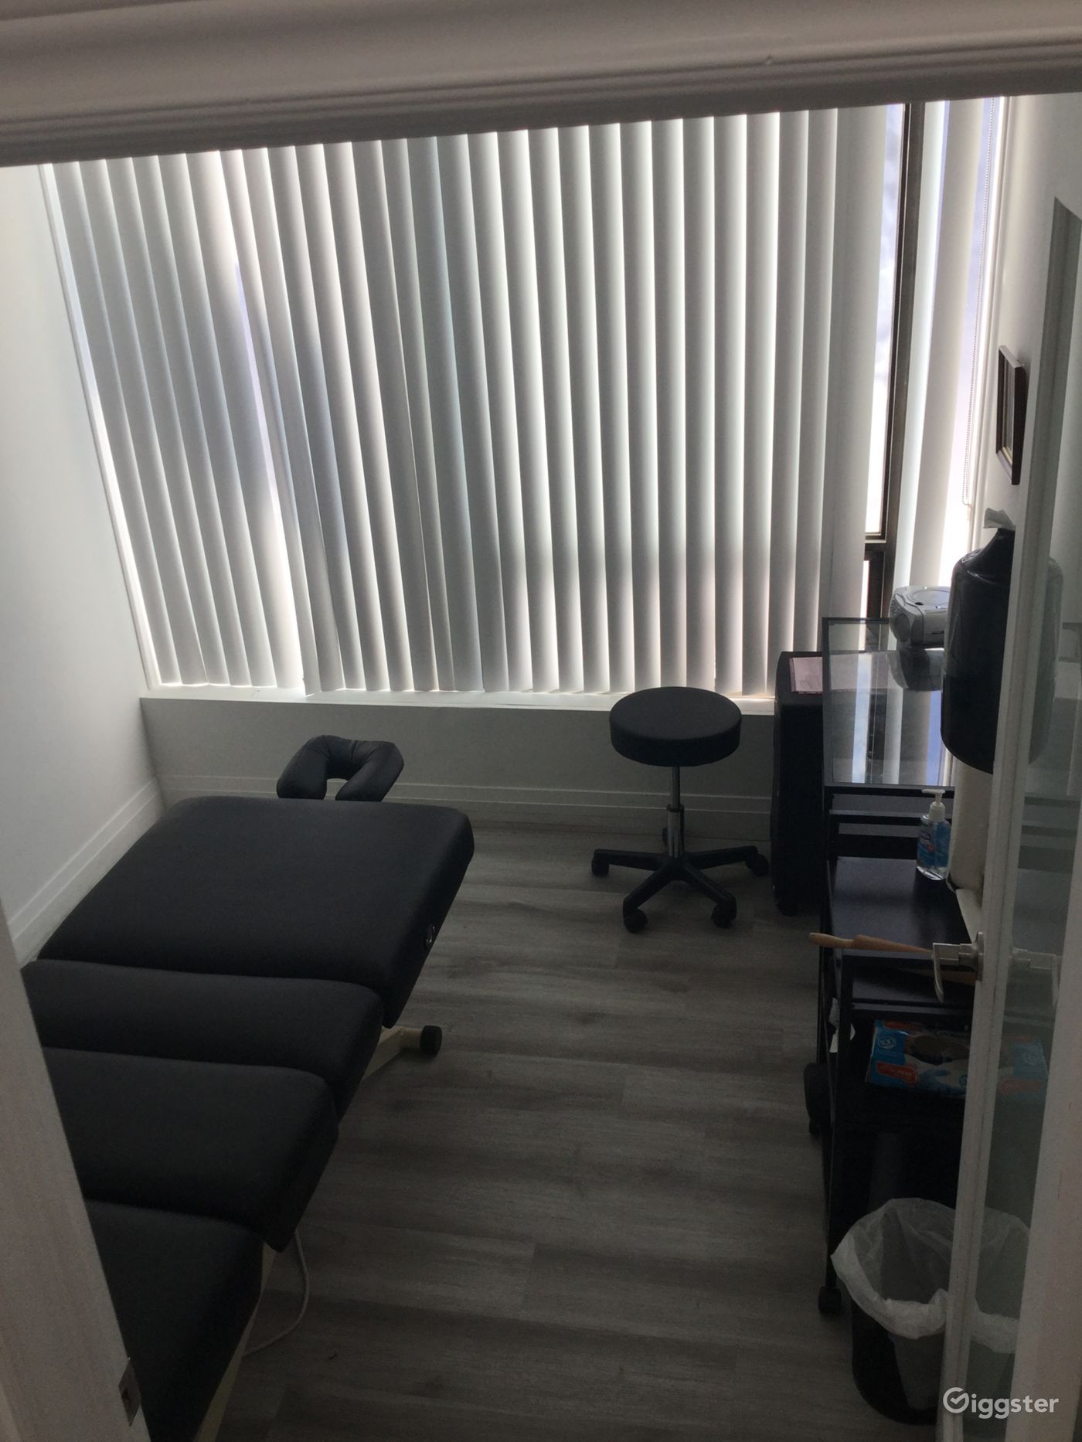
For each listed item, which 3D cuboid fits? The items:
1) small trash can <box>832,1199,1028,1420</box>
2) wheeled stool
[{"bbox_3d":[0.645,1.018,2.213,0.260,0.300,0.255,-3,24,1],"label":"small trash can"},{"bbox_3d":[0.384,0.235,3.650,0.510,0.565,0.510,2,25,12],"label":"wheeled stool"}]

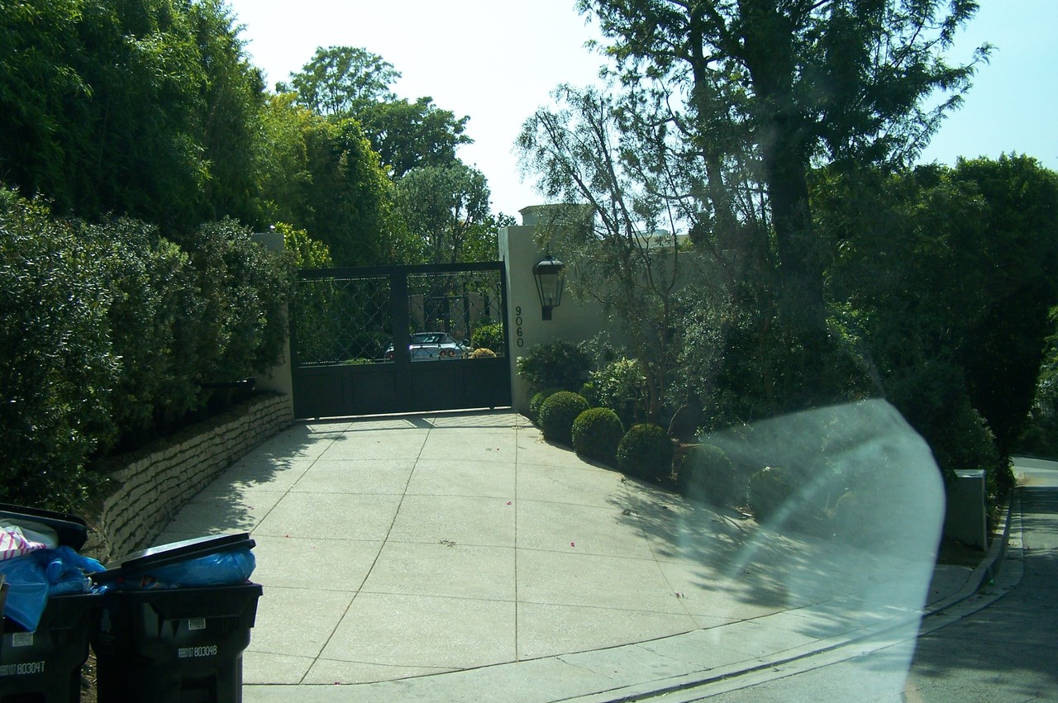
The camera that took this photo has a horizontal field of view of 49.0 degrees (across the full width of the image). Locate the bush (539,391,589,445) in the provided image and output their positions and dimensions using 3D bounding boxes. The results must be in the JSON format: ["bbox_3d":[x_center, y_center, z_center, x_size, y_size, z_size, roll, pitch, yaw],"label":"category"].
[{"bbox_3d":[0.529,1.008,17.500,0.750,0.800,0.750,-2,-4,0],"label":"bush"}]

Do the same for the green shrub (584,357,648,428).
[{"bbox_3d":[1.303,0.624,17.200,0.980,1.150,0.950,-2,-4,0],"label":"green shrub"}]

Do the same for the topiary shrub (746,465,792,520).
[{"bbox_3d":[2.841,1.676,13.700,0.660,0.700,0.660,-2,-4,0],"label":"topiary shrub"}]

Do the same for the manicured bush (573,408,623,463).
[{"bbox_3d":[0.986,1.205,16.600,0.740,0.790,0.740,-2,-4,0],"label":"manicured bush"}]

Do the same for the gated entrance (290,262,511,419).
[{"bbox_3d":[-2.154,-0.195,19.600,3.700,2.500,0.120,-2,-4,-6],"label":"gated entrance"}]

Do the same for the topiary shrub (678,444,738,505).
[{"bbox_3d":[2.241,1.542,14.550,0.750,0.770,0.750,-2,-4,0],"label":"topiary shrub"}]

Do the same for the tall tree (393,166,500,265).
[{"bbox_3d":[-2.356,-2.504,32.000,3.100,5.400,3.000,-2,-4,0],"label":"tall tree"}]

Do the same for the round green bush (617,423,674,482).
[{"bbox_3d":[1.554,1.361,15.550,0.750,0.780,0.750,-2,-4,0],"label":"round green bush"}]

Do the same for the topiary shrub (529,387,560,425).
[{"bbox_3d":[0.293,0.872,18.300,0.620,0.640,0.620,-2,-4,0],"label":"topiary shrub"}]

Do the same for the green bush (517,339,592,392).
[{"bbox_3d":[0.419,0.346,18.700,1.200,1.150,1.100,-2,-4,0],"label":"green bush"}]

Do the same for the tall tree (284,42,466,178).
[{"bbox_3d":[-6.269,-6.186,47.000,7.600,12.400,7.200,-2,-4,0],"label":"tall tree"}]

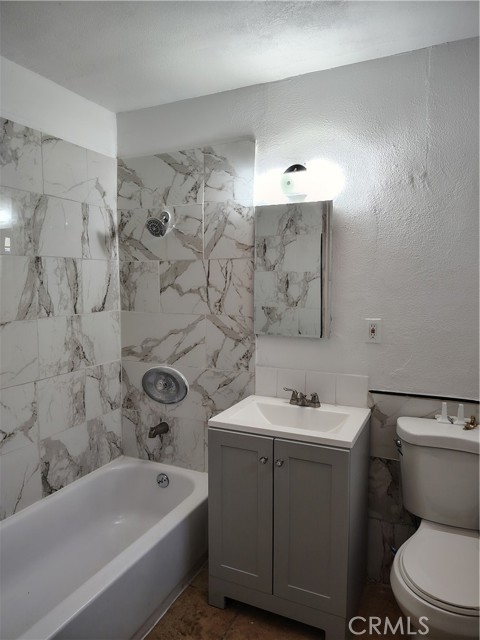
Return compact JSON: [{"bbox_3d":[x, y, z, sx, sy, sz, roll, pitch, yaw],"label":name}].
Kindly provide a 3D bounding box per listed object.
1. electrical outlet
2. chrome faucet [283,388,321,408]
[{"bbox_3d":[0.624,0.051,2.069,0.075,0.116,0.013,2,5,25],"label":"electrical outlet"},{"bbox_3d":[0.297,0.383,2.162,0.187,0.078,0.120,2,5,25],"label":"chrome faucet"}]

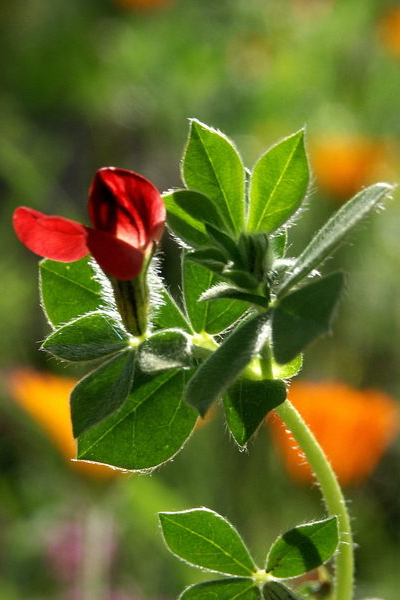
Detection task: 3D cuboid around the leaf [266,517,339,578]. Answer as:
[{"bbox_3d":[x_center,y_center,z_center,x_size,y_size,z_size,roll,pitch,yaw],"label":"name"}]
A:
[{"bbox_3d":[0.015,0.036,0.502,0.013,0.007,0.003,-37,-9,-6],"label":"leaf"}]

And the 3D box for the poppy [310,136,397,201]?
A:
[{"bbox_3d":[0.068,-0.060,1.550,0.036,0.028,0.036,0,14,0],"label":"poppy"}]

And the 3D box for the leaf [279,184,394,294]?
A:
[{"bbox_3d":[0.024,-0.010,0.608,0.029,0.004,0.009,-44,11,6],"label":"leaf"}]

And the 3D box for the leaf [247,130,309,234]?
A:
[{"bbox_3d":[0.014,-0.021,0.618,0.011,0.022,0.004,28,-17,8],"label":"leaf"}]

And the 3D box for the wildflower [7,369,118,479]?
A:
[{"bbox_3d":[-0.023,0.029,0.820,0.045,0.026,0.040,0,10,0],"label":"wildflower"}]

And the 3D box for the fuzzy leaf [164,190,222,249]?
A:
[{"bbox_3d":[-0.001,-0.012,0.498,0.012,0.006,0.004,43,-7,-24],"label":"fuzzy leaf"}]

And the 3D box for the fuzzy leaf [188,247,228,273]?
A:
[{"bbox_3d":[0.001,-0.006,0.497,0.006,0.004,0.003,19,-34,-24],"label":"fuzzy leaf"}]

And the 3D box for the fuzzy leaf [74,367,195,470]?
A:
[{"bbox_3d":[-0.009,0.017,0.502,0.015,0.021,0.003,44,-6,4],"label":"fuzzy leaf"}]

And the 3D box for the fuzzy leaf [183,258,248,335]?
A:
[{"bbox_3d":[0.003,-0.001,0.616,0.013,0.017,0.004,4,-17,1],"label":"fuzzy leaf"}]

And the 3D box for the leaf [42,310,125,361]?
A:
[{"bbox_3d":[-0.020,0.007,0.606,0.017,0.004,0.009,-3,40,-21],"label":"leaf"}]

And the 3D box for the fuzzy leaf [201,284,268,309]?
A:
[{"bbox_3d":[0.005,-0.001,0.496,0.011,0.003,0.005,0,18,-24],"label":"fuzzy leaf"}]

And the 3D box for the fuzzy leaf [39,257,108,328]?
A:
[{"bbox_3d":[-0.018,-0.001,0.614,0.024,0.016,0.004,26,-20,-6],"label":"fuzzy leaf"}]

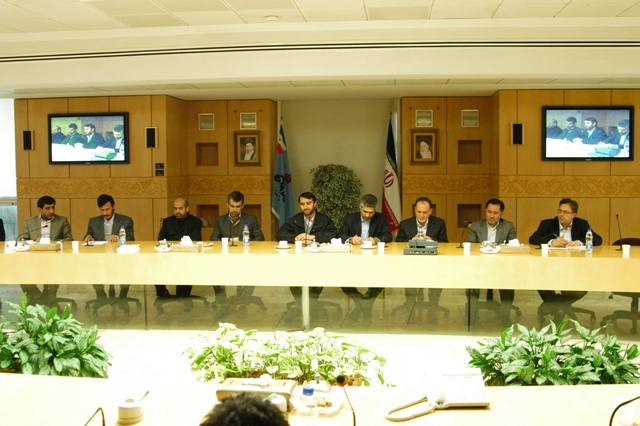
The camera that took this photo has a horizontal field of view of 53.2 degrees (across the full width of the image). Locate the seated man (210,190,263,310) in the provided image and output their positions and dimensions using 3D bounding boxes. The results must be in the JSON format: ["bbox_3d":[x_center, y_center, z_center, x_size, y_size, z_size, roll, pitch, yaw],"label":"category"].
[{"bbox_3d":[-0.896,0.408,6.950,0.590,1.310,0.720,0,3,5],"label":"seated man"}]

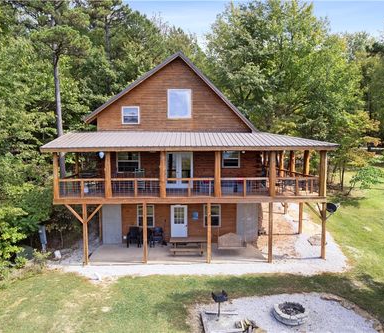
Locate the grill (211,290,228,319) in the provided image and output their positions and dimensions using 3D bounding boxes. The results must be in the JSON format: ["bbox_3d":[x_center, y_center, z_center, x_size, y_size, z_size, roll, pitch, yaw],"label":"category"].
[{"bbox_3d":[0.867,4.389,9.714,0.490,0.970,0.420,0,3,-1],"label":"grill"}]

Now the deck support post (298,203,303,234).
[{"bbox_3d":[6.118,2.668,17.198,0.160,2.410,0.160,0,3,-1],"label":"deck support post"}]

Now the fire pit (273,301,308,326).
[{"bbox_3d":[3.218,4.756,9.897,1.090,0.200,1.090,0,3,-1],"label":"fire pit"}]

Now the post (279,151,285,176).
[{"bbox_3d":[5.984,-0.007,20.305,0.260,2.150,0.260,0,3,-1],"label":"post"}]

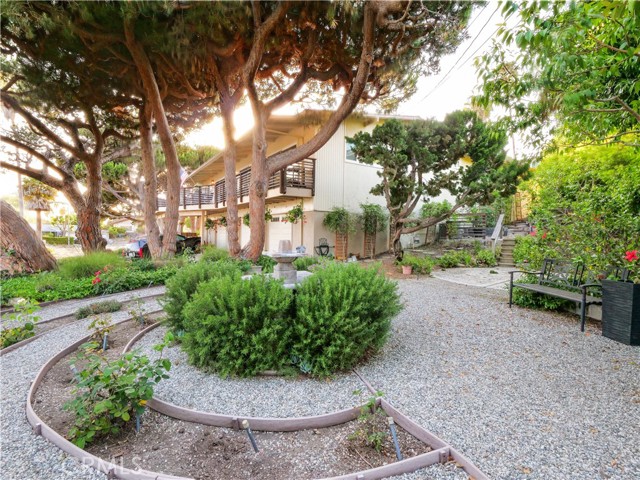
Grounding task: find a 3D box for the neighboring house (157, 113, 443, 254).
[{"bbox_3d":[-0.750,-2.100,18.000,11.000,6.600,13.800,-1,1,-35],"label":"neighboring house"}]

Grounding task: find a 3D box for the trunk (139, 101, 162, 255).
[{"bbox_3d":[-5.550,-1.850,9.700,0.800,5.300,0.700,0,1,0],"label":"trunk"}]

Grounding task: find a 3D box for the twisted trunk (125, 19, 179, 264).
[{"bbox_3d":[-5.400,-3.120,9.500,1.750,7.850,1.200,0,1,0],"label":"twisted trunk"}]

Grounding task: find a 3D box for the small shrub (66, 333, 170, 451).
[{"bbox_3d":[-1.320,0.955,1.940,0.630,0.600,0.550,0,1,0],"label":"small shrub"}]

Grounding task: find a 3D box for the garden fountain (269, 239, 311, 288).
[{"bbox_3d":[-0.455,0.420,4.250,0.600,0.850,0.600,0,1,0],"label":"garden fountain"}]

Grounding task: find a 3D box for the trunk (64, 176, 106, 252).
[{"bbox_3d":[-8.160,-0.800,10.300,1.400,2.800,1.150,0,1,0],"label":"trunk"}]

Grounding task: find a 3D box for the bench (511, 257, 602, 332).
[{"bbox_3d":[3.690,0.760,4.550,0.630,0.860,1.330,0,1,-4],"label":"bench"}]

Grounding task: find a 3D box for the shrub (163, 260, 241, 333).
[{"bbox_3d":[-1.550,0.745,4.250,1.250,0.920,1.200,0,1,0],"label":"shrub"}]

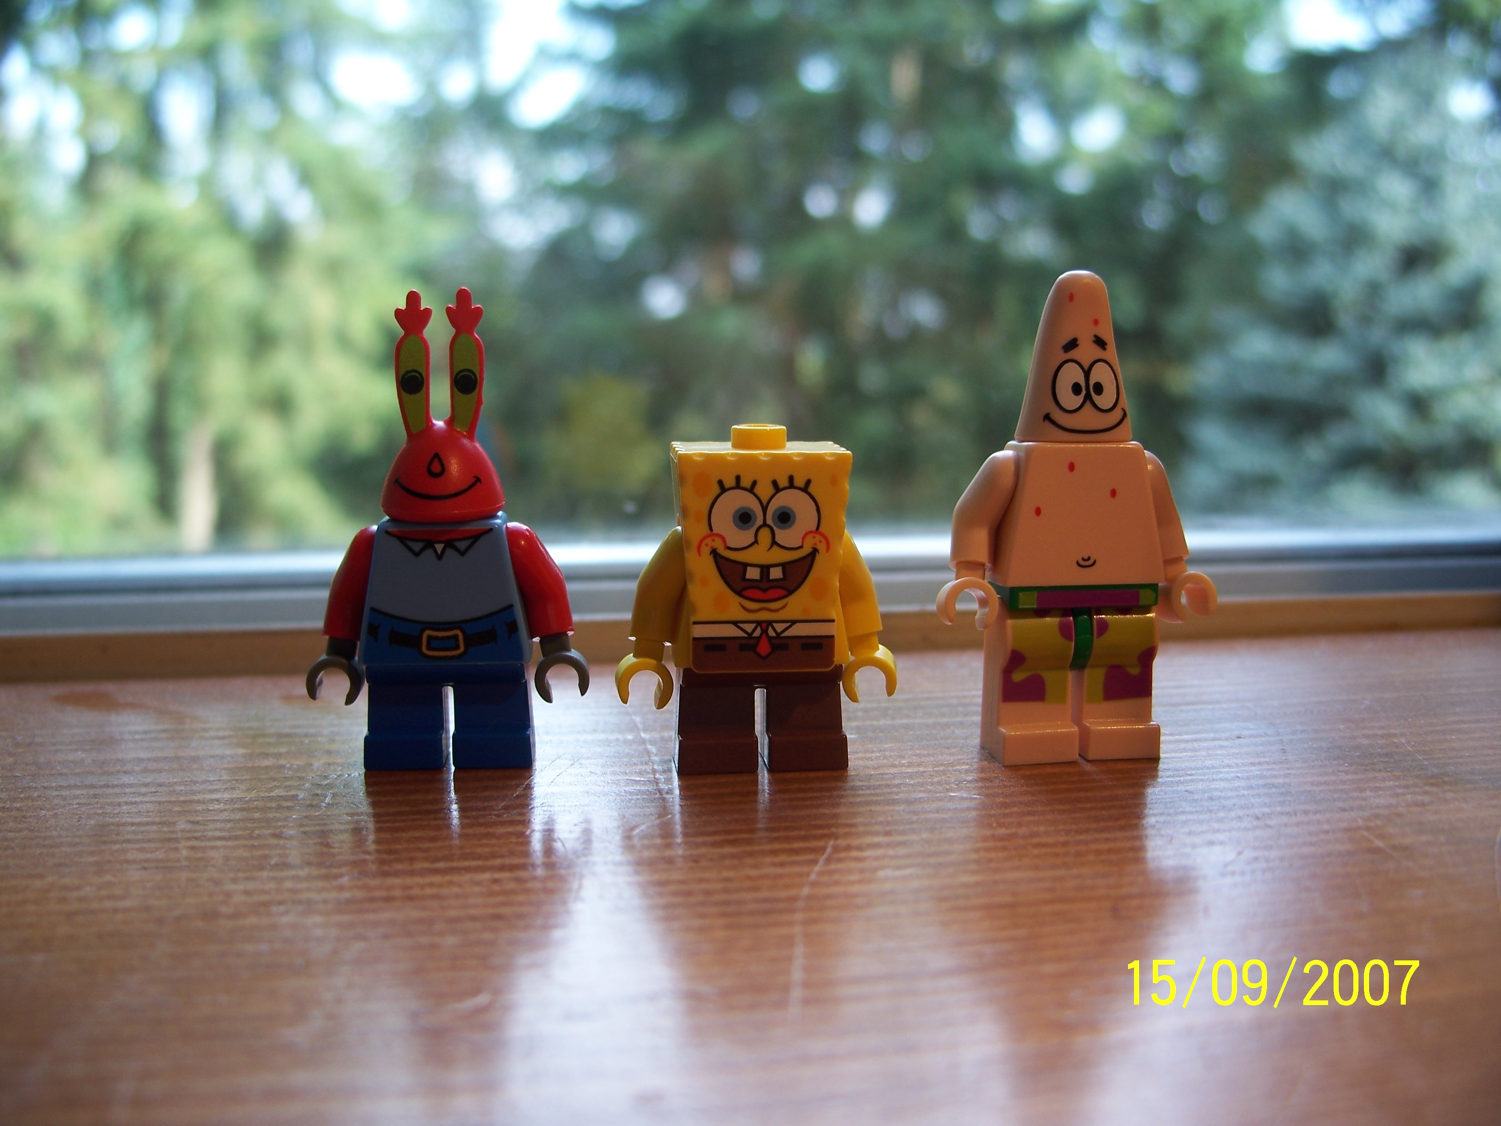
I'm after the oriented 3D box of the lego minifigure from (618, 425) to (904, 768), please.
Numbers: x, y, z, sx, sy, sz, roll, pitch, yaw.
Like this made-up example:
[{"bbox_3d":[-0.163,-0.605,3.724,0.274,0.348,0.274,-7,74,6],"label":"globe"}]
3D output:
[{"bbox_3d":[0.001,0.003,0.148,0.026,0.031,0.011,-1,8,-6],"label":"lego minifigure"}]

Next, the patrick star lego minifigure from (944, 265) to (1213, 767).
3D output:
[{"bbox_3d":[0.031,-0.005,0.151,0.027,0.045,0.011,-2,9,-10],"label":"patrick star lego minifigure"}]

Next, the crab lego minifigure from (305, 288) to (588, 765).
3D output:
[{"bbox_3d":[-0.028,-0.003,0.149,0.026,0.043,0.011,-1,8,-4],"label":"crab lego minifigure"}]

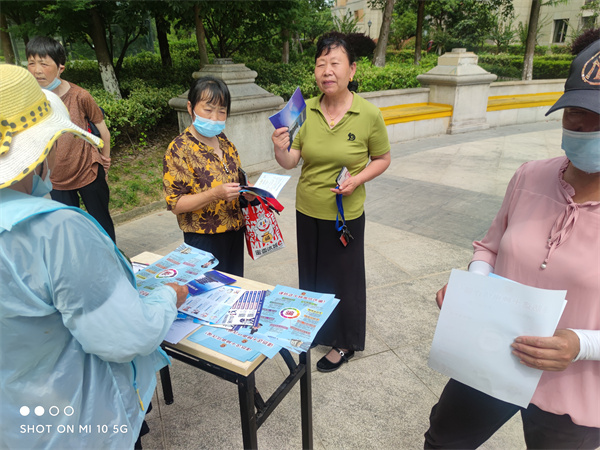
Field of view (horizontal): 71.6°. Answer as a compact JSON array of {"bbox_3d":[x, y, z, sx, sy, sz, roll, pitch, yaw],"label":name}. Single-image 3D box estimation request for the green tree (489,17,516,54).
[{"bbox_3d":[8.303,-7.677,17.094,1.300,1.900,1.300,9,24,22],"label":"green tree"}]

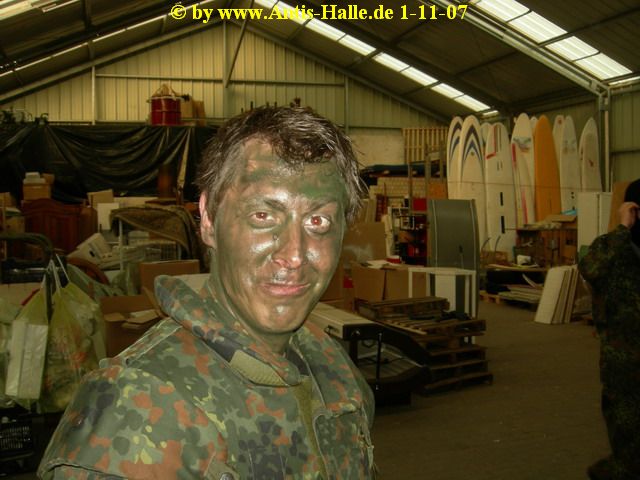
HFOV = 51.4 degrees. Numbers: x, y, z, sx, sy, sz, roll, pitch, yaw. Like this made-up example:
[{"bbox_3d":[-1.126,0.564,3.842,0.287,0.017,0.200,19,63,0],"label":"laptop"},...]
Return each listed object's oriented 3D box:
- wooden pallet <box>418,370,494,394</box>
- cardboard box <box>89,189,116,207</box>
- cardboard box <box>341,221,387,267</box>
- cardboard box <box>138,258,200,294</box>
[{"bbox_3d":[0.899,1.227,6.301,0.800,0.125,1.200,-3,4,-32],"label":"wooden pallet"},{"bbox_3d":[-2.760,-0.496,8.350,0.290,0.270,0.270,-2,4,-27],"label":"cardboard box"},{"bbox_3d":[0.532,0.039,8.750,0.620,0.530,0.420,-1,4,-3],"label":"cardboard box"},{"bbox_3d":[-1.176,0.324,5.200,0.460,0.340,0.360,-2,4,-21],"label":"cardboard box"}]

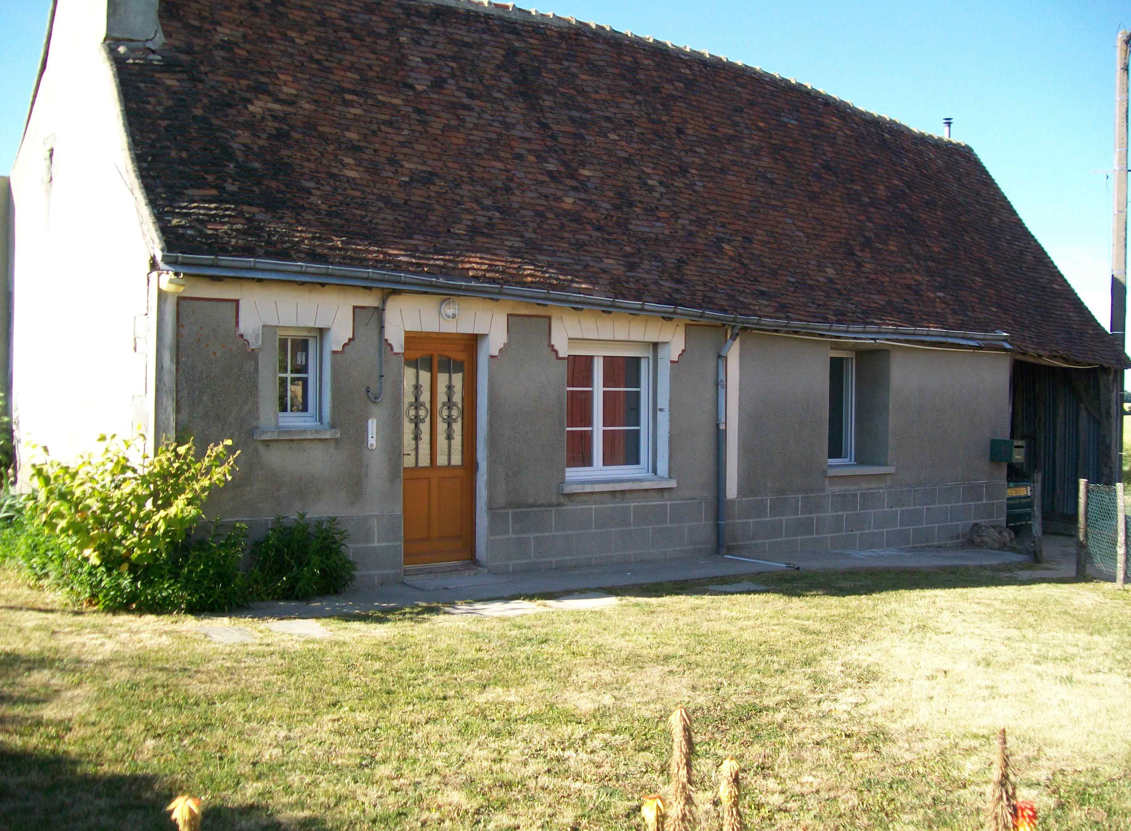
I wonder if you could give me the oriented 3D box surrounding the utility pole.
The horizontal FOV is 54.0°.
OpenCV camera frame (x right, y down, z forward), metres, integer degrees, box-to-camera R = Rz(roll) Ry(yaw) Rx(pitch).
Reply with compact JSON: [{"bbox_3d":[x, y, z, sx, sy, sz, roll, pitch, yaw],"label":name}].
[{"bbox_3d":[8.980,-2.280,18.006,0.240,7.937,0.240,0,1,-33],"label":"utility pole"}]

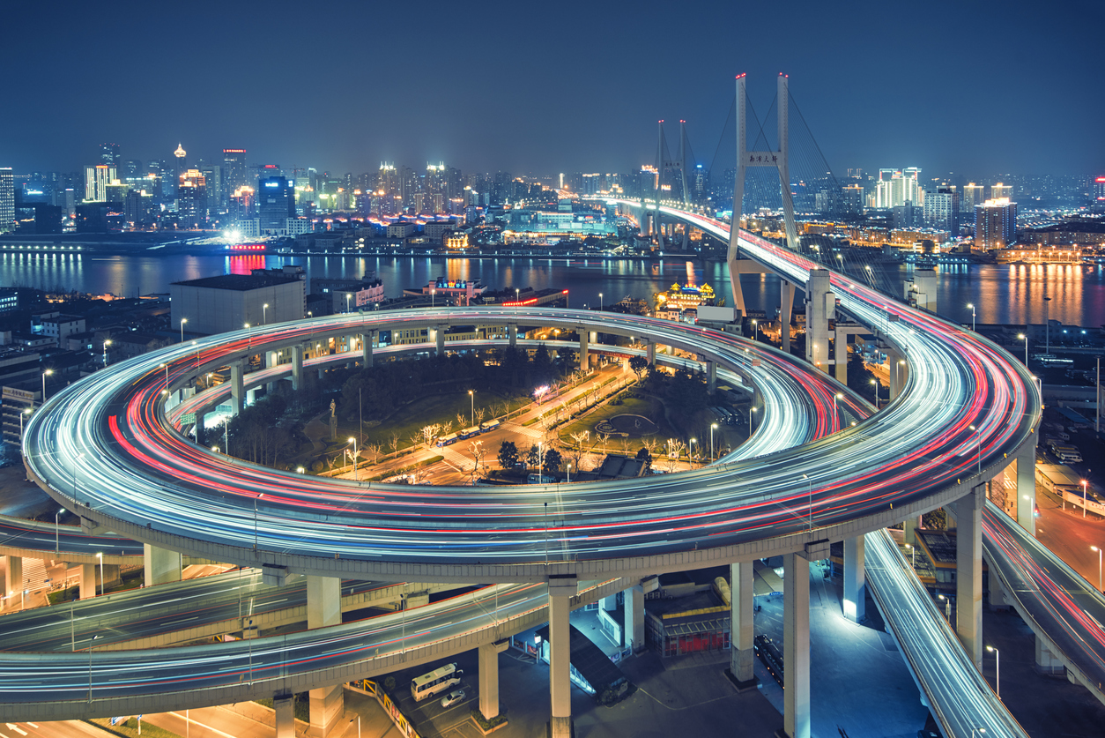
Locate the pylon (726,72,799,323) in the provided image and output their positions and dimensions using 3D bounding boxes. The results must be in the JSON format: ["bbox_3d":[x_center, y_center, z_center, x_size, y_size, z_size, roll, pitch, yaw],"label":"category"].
[{"bbox_3d":[132.324,-106.632,462.000,44.000,149.000,10.000,0,14,2],"label":"pylon"}]

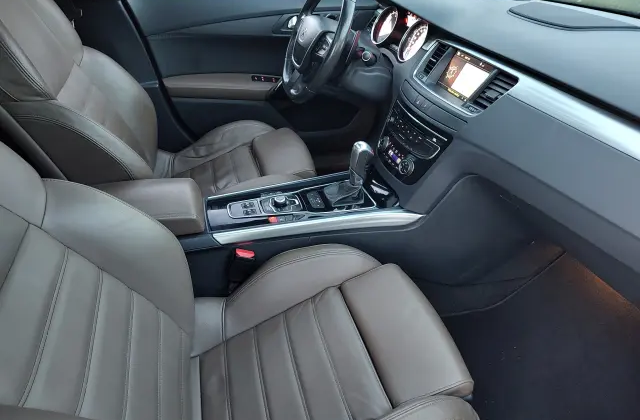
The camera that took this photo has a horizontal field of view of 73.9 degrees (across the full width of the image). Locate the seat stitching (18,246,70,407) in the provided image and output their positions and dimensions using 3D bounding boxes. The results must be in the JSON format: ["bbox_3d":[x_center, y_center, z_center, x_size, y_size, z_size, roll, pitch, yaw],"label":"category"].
[{"bbox_3d":[-0.323,0.123,0.506,0.013,0.013,0.245,-39,38,10],"label":"seat stitching"}]

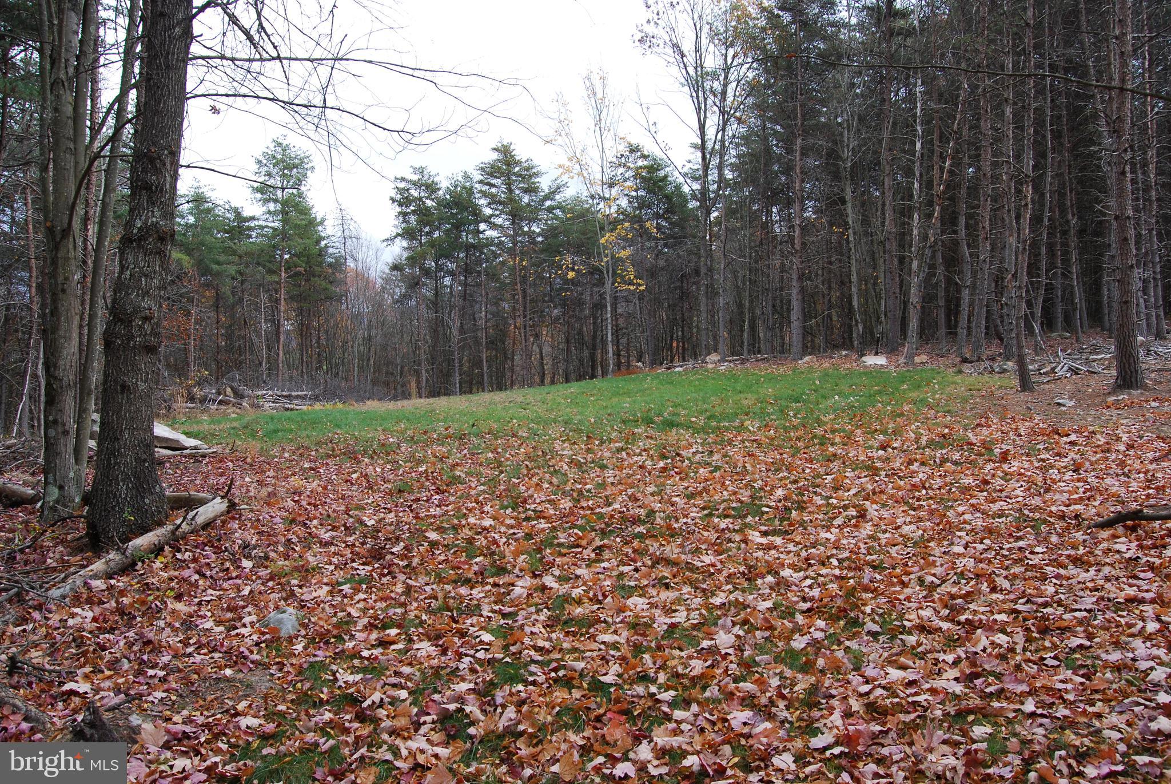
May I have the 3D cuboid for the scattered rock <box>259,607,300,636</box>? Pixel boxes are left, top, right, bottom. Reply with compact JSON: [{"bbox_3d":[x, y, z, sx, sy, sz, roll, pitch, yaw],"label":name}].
[{"bbox_3d":[-1.907,1.435,5.480,0.250,0.150,0.200,0,-2,0],"label":"scattered rock"}]

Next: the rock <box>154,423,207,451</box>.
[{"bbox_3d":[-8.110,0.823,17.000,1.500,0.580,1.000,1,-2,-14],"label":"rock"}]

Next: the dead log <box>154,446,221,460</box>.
[{"bbox_3d":[-7.437,1.120,16.300,1.450,0.140,0.180,1,-2,-18],"label":"dead log"}]

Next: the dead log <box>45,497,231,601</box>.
[{"bbox_3d":[-3.737,1.297,7.650,0.190,0.190,3.210,0,4,-2],"label":"dead log"}]

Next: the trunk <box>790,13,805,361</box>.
[{"bbox_3d":[6.397,-6.181,26.500,0.400,10.500,0.400,0,-2,0],"label":"trunk"}]

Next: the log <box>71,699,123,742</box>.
[{"bbox_3d":[-2.043,1.405,3.680,0.210,0.200,0.210,1,-2,-17],"label":"log"}]

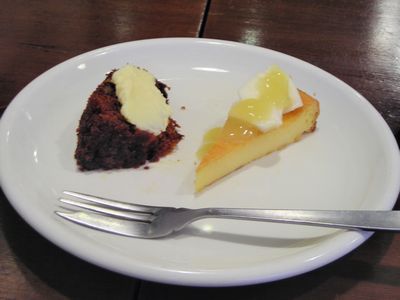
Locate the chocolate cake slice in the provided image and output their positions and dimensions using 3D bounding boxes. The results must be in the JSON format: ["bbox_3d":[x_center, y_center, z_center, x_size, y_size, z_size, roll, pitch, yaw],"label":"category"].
[{"bbox_3d":[-0.039,-0.021,0.445,0.062,0.043,0.064,3,37,-6],"label":"chocolate cake slice"}]

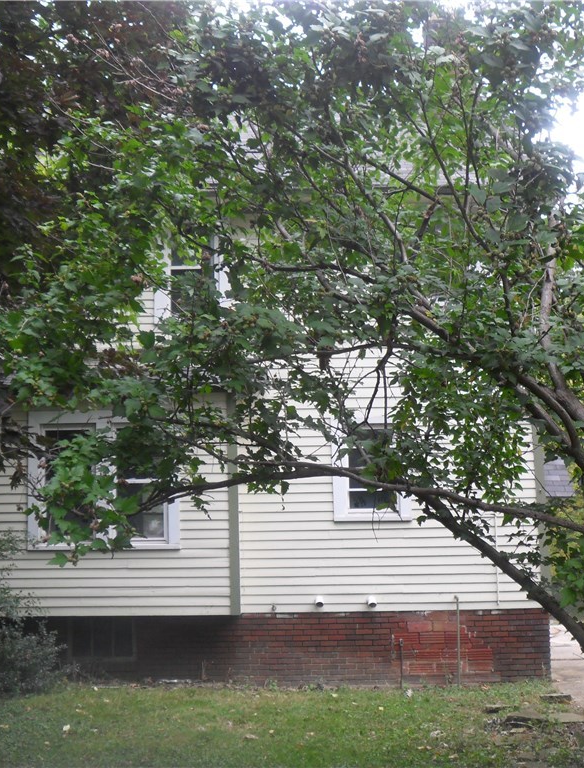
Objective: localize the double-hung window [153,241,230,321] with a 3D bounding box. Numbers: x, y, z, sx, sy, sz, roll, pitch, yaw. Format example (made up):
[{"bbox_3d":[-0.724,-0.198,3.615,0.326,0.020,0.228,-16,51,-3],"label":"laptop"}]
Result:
[{"bbox_3d":[-1.281,-1.394,13.300,0.990,1.270,0.140,-1,-7,1],"label":"double-hung window"}]

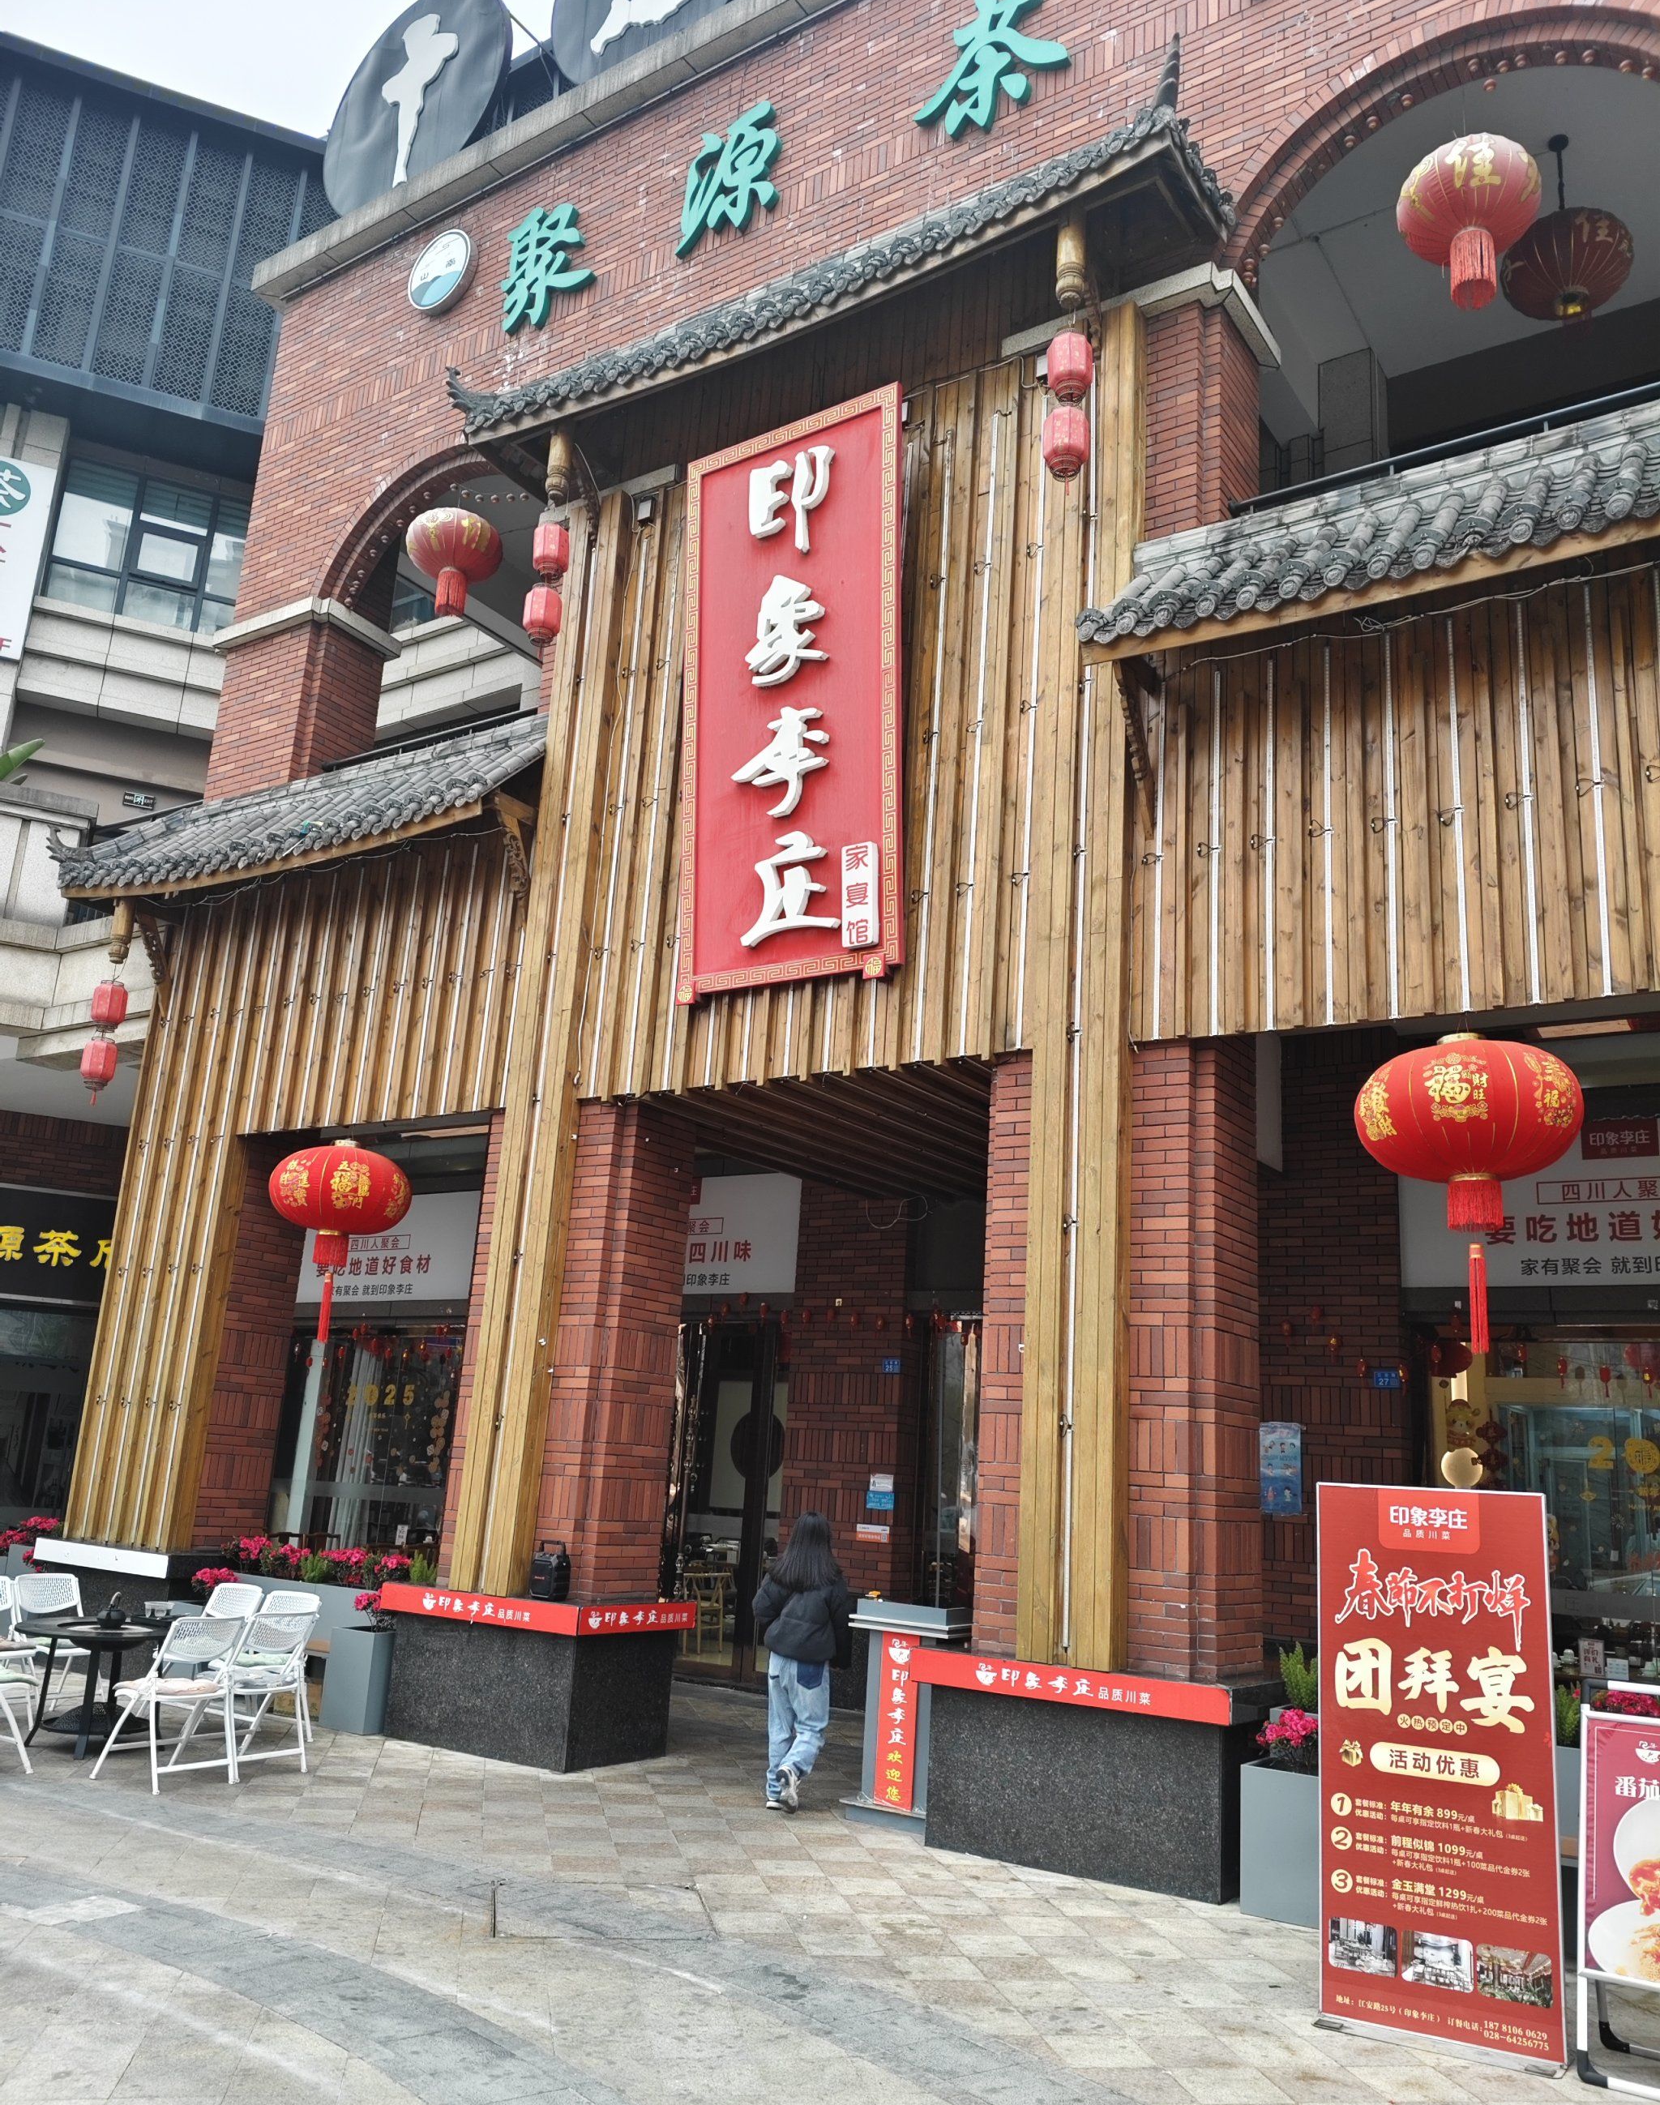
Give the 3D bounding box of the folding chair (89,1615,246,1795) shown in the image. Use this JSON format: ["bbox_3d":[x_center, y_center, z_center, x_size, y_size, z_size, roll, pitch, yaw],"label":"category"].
[{"bbox_3d":[-3.508,3.459,8.936,0.590,0.830,0.490,-6,-17,34],"label":"folding chair"}]

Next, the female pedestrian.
[{"bbox_3d":[-0.158,3.332,9.200,0.500,1.570,0.430,-1,-15,17],"label":"female pedestrian"}]

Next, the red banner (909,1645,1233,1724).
[{"bbox_3d":[1.120,3.046,8.014,1.700,0.155,0.030,-6,-18,34],"label":"red banner"}]

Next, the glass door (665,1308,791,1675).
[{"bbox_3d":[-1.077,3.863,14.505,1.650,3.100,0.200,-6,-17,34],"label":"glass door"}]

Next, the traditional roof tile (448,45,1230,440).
[{"bbox_3d":[-0.250,-4.897,10.976,5.750,1.300,0.950,-6,-17,34],"label":"traditional roof tile"}]

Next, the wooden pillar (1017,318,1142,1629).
[{"bbox_3d":[1.403,-0.700,9.036,0.490,7.630,0.150,-6,-17,34],"label":"wooden pillar"}]

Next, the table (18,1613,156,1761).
[{"bbox_3d":[-4.166,3.623,9.511,0.980,0.650,0.980,-6,-17,34],"label":"table"}]

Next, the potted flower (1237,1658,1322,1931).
[{"bbox_3d":[2.122,3.372,7.453,0.420,0.900,0.420,-6,-17,34],"label":"potted flower"}]

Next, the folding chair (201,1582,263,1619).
[{"bbox_3d":[-3.998,3.800,10.478,0.460,0.830,0.520,-4,-17,28],"label":"folding chair"}]

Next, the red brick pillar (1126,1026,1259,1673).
[{"bbox_3d":[1.869,1.552,8.640,0.550,3.150,0.680,-6,-18,34],"label":"red brick pillar"}]

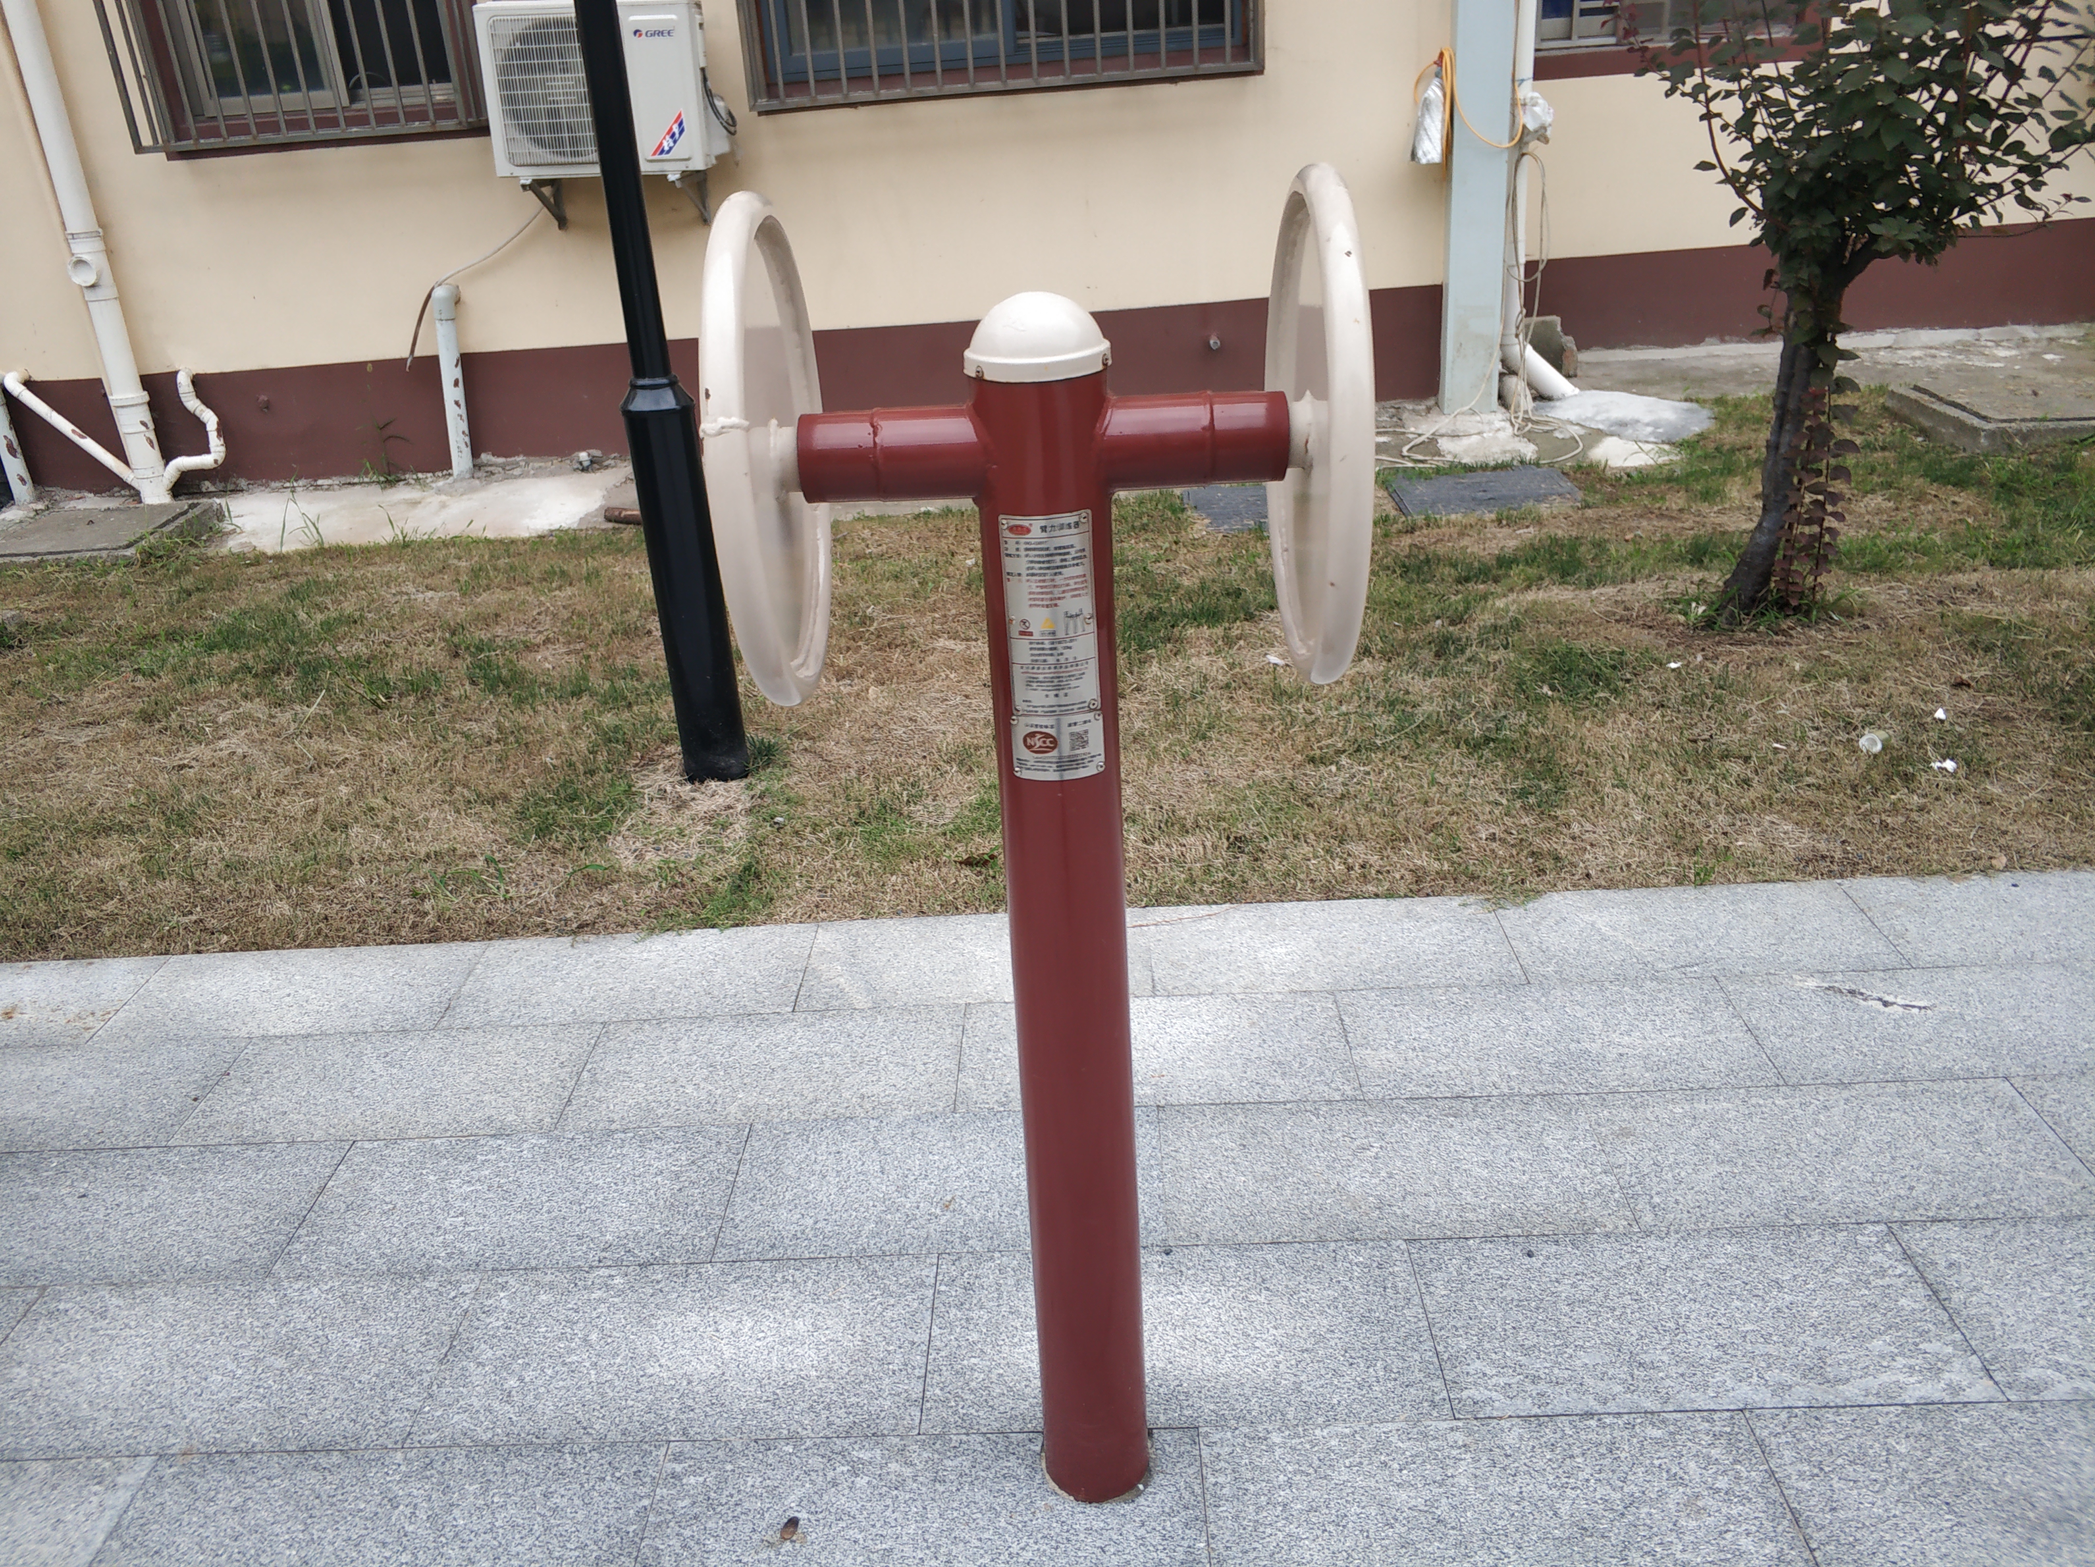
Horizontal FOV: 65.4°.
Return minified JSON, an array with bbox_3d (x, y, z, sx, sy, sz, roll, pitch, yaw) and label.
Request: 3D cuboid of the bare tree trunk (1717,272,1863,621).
[{"bbox_3d":[1.863,-0.847,4.099,0.270,0.837,0.200,-2,23,3],"label":"bare tree trunk"}]

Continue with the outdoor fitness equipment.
[{"bbox_3d":[0.021,0.141,1.565,0.490,1.353,0.425,-3,23,2],"label":"outdoor fitness equipment"}]

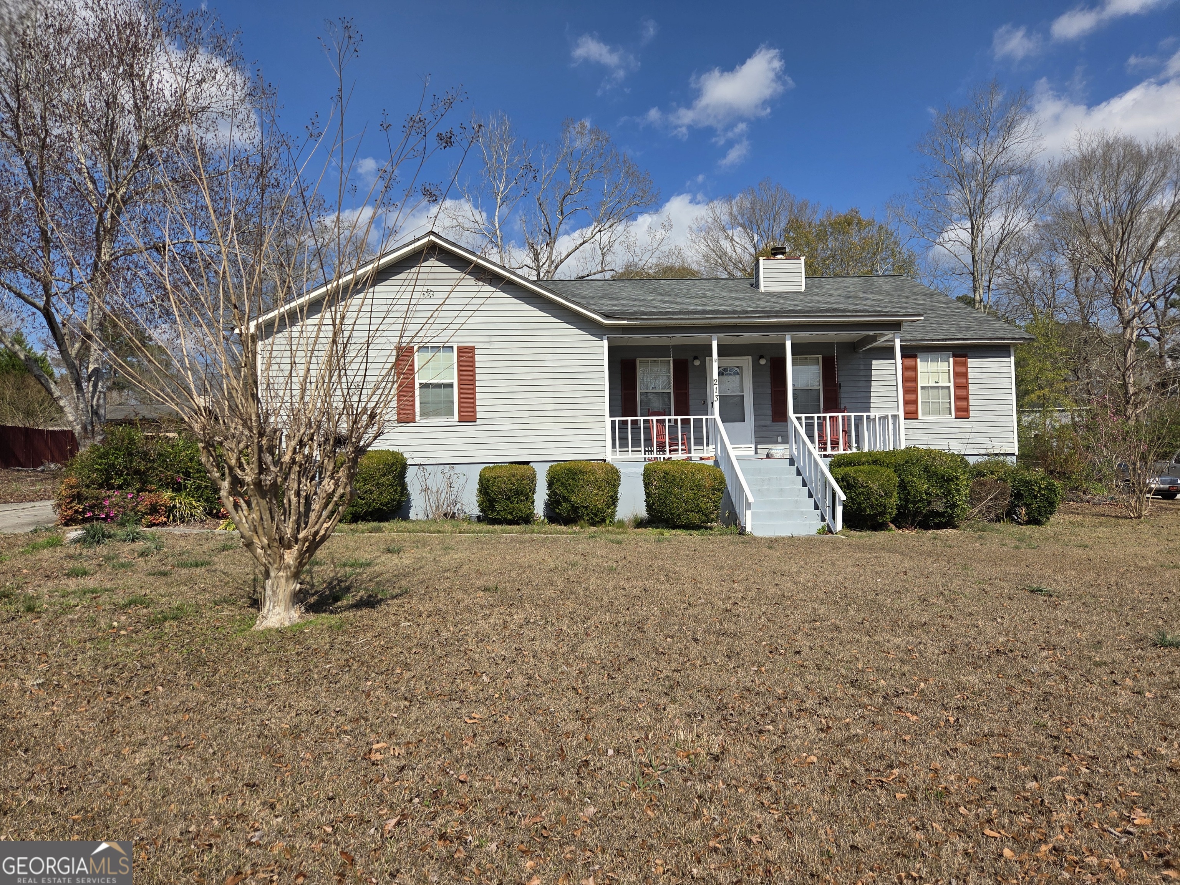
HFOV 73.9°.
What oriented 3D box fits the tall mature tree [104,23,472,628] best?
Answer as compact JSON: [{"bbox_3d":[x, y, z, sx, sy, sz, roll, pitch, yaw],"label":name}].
[{"bbox_3d":[-2.544,-1.031,6.723,3.200,5.129,3.100,-1,-2,-6],"label":"tall mature tree"}]

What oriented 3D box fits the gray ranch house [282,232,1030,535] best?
[{"bbox_3d":[1.062,-1.466,21.202,16.761,6.650,12.000,-1,-2,-6],"label":"gray ranch house"}]

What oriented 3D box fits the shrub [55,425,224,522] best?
[{"bbox_3d":[-8.173,0.557,14.201,2.700,1.764,1.900,-1,-2,-6],"label":"shrub"}]

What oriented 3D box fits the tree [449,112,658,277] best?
[{"bbox_3d":[-1.677,-7.388,41.695,11.000,20.350,10.000,-1,-2,-6],"label":"tree"}]

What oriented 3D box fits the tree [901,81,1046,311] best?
[{"bbox_3d":[18.339,-7.218,36.704,6.600,19.729,6.300,-1,-2,-6],"label":"tree"}]

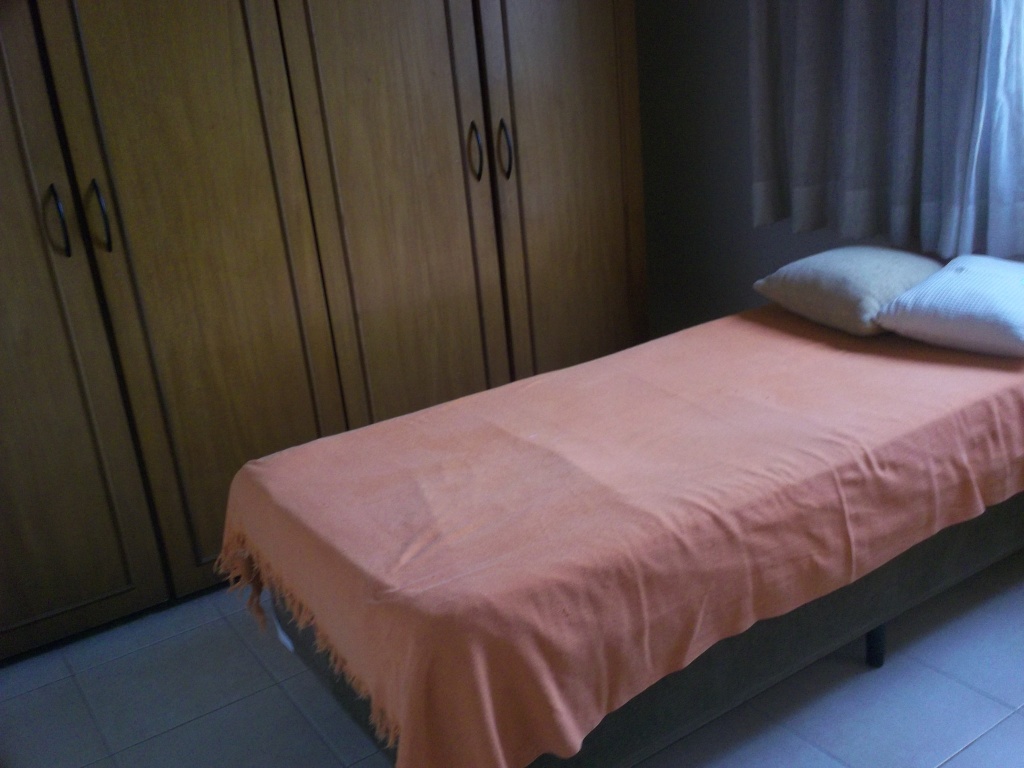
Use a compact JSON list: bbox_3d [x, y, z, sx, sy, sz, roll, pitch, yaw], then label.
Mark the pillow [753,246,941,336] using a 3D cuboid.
[{"bbox_3d":[0.843,-0.223,2.670,0.375,0.170,0.400,-15,22,-23],"label":"pillow"}]

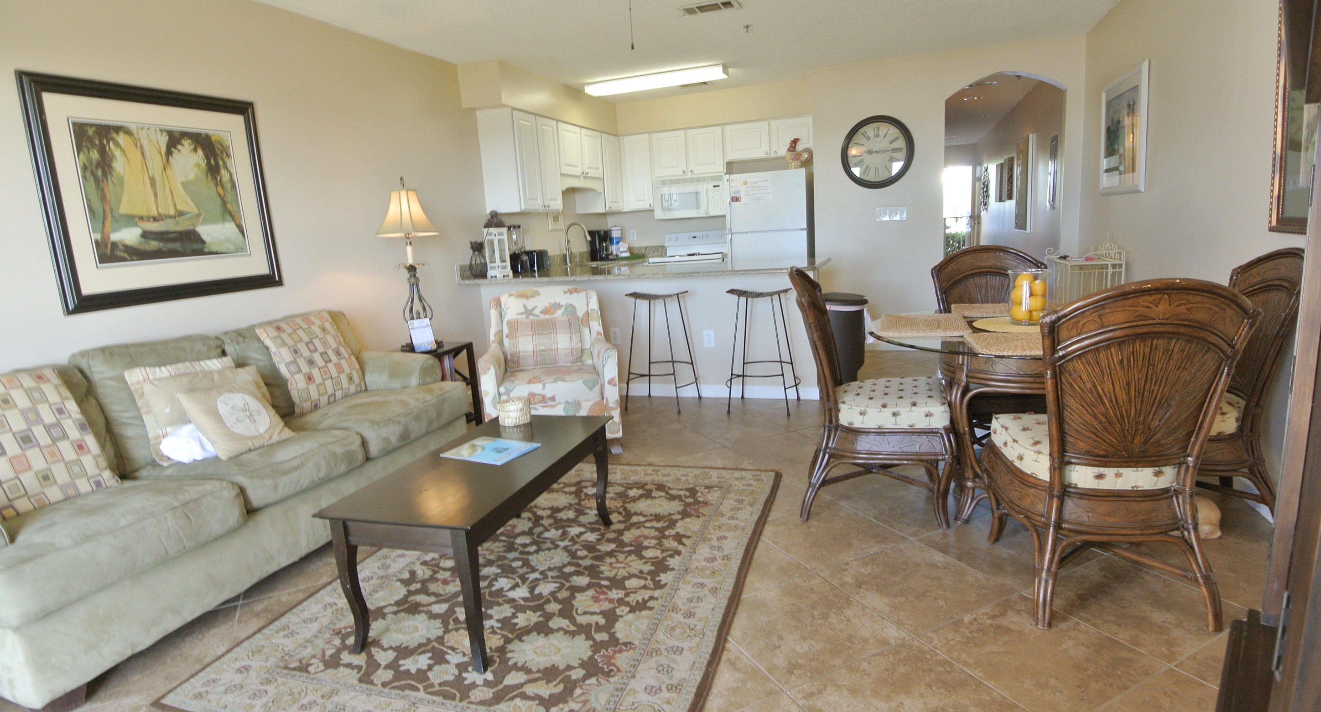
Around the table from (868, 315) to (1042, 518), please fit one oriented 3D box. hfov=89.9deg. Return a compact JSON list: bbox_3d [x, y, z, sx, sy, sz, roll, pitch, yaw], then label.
[{"bbox_3d":[1.495,0.258,2.581,1.295,0.766,1.295,0,11,20],"label":"table"}]

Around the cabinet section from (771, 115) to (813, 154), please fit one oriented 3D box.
[{"bbox_3d":[1.283,-2.084,6.333,0.375,0.347,0.320,1,12,20],"label":"cabinet section"}]

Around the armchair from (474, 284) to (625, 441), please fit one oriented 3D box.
[{"bbox_3d":[-0.623,0.056,3.957,0.750,0.900,0.800,-4,11,-2],"label":"armchair"}]

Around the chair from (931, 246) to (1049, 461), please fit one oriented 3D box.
[{"bbox_3d":[1.592,0.015,3.164,0.496,1.016,0.593,1,12,25],"label":"chair"}]

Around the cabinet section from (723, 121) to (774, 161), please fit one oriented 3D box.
[{"bbox_3d":[0.891,-2.088,6.475,0.459,0.347,0.320,1,12,20],"label":"cabinet section"}]

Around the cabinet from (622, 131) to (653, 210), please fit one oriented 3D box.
[{"bbox_3d":[-0.185,-1.901,6.954,0.335,0.760,0.325,0,12,20],"label":"cabinet"}]

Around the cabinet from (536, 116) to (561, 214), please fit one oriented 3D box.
[{"bbox_3d":[-1.067,-1.585,5.559,0.325,0.745,0.345,0,12,20],"label":"cabinet"}]

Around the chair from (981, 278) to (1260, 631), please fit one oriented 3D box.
[{"bbox_3d":[1.367,0.238,2.079,0.484,1.004,0.593,-2,11,12],"label":"chair"}]

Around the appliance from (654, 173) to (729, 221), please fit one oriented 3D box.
[{"bbox_3d":[0.354,-1.624,6.772,0.757,0.410,0.400,0,12,20],"label":"appliance"}]

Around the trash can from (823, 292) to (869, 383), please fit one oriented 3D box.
[{"bbox_3d":[1.308,-0.097,4.756,0.363,0.696,0.363,0,11,20],"label":"trash can"}]

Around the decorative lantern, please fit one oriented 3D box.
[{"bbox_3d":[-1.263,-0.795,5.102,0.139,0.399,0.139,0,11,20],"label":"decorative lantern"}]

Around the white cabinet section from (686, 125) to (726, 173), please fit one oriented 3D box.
[{"bbox_3d":[0.494,-2.046,6.630,0.392,0.440,0.320,1,12,20],"label":"white cabinet section"}]

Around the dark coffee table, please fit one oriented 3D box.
[{"bbox_3d":[-0.578,0.584,2.365,0.525,0.466,1.045,0,12,19],"label":"dark coffee table"}]

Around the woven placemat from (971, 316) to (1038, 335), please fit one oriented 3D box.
[{"bbox_3d":[1.446,-0.126,2.583,0.410,0.010,0.410,0,12,20],"label":"woven placemat"}]

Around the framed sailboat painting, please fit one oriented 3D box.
[{"bbox_3d":[-2.257,-0.732,3.042,0.042,0.932,1.010,0,11,20],"label":"framed sailboat painting"}]

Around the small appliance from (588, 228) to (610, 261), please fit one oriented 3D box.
[{"bbox_3d":[-0.621,-1.164,6.944,0.242,0.315,0.181,4,13,37],"label":"small appliance"}]

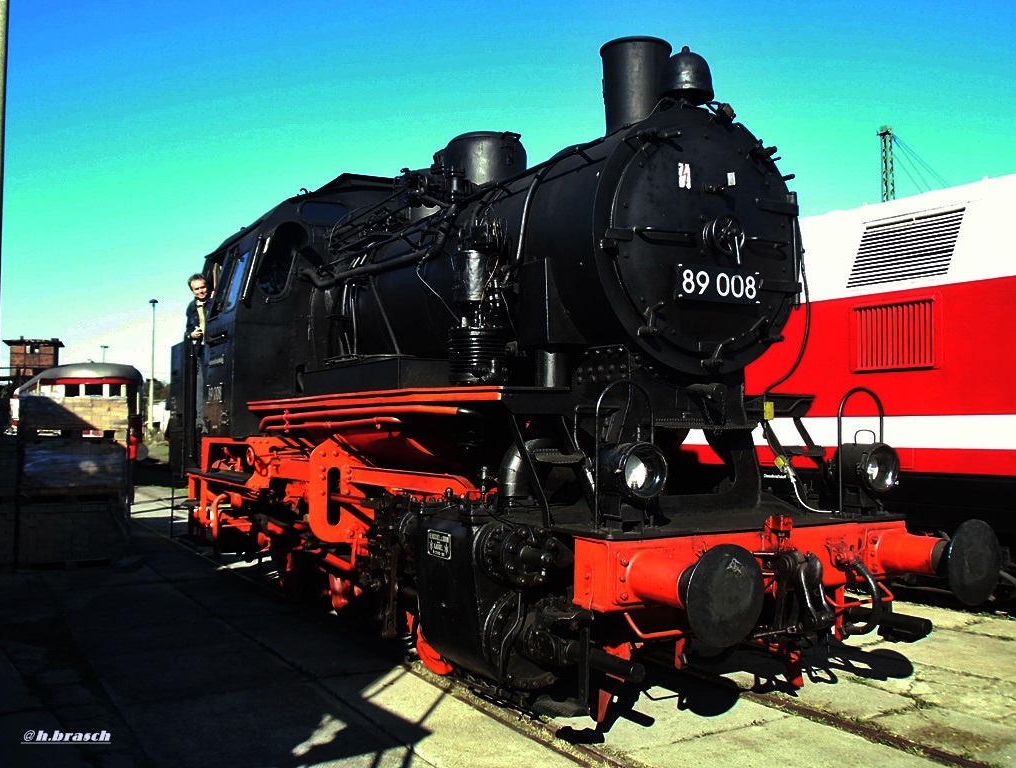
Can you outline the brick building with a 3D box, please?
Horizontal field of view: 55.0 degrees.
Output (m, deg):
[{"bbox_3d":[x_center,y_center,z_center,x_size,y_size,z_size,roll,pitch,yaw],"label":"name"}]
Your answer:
[{"bbox_3d":[-48.607,-2.305,100.000,6.000,5.000,5.500,1,-3,-27],"label":"brick building"}]

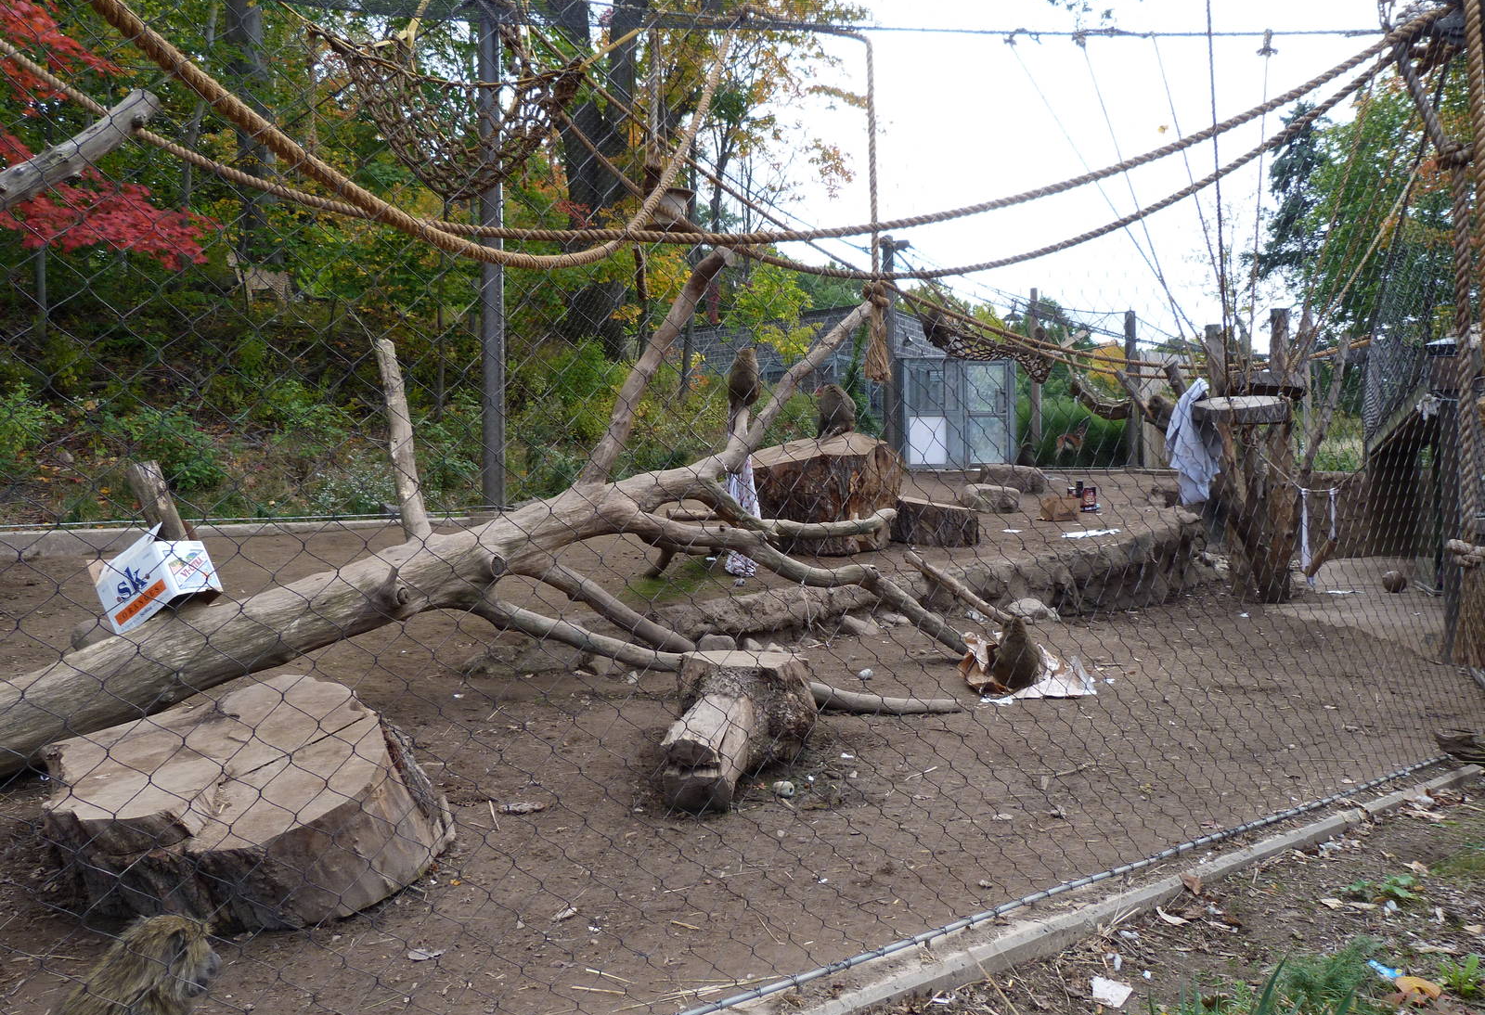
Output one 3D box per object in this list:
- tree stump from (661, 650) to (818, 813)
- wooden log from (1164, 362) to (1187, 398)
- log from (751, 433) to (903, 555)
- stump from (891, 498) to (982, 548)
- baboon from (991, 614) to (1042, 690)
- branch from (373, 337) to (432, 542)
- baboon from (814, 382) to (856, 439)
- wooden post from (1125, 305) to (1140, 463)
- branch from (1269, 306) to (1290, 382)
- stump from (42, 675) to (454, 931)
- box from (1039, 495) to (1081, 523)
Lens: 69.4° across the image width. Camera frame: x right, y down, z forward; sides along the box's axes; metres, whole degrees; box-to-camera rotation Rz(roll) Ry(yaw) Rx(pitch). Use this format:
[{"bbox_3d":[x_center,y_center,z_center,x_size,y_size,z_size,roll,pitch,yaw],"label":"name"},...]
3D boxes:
[{"bbox_3d":[-0.022,0.924,4.780,0.620,0.420,1.100,1,6,12],"label":"tree stump"},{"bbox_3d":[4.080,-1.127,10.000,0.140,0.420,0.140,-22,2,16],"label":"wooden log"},{"bbox_3d":[0.716,-0.116,9.109,1.330,0.880,1.200,0,5,5],"label":"log"},{"bbox_3d":[1.886,0.148,10.500,0.870,0.420,0.800,-1,1,0],"label":"stump"},{"bbox_3d":[1.545,0.821,6.050,0.280,0.420,0.340,-3,6,-20],"label":"baboon"},{"bbox_3d":[-1.812,-0.359,5.700,0.180,1.074,0.170,-7,5,0],"label":"branch"},{"bbox_3d":[0.805,-0.835,9.300,0.400,0.500,0.300,1,6,13],"label":"baboon"},{"bbox_3d":[8.101,-2.497,22.300,0.210,3.300,0.210,-1,1,0],"label":"wooden post"},{"bbox_3d":[4.396,-1.337,8.772,0.155,0.593,0.155,-3,5,0],"label":"branch"},{"bbox_3d":[-1.702,1.008,3.858,1.270,0.460,1.100,-3,6,-23],"label":"stump"},{"bbox_3d":[3.319,-0.002,11.187,0.420,0.270,0.300,0,5,9],"label":"box"}]

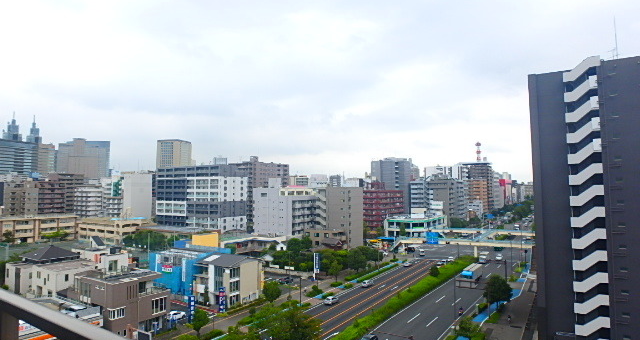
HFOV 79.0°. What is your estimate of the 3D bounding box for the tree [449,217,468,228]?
[{"bbox_3d":[80.118,31.059,224.946,11.000,8.500,9.000,-2,-3,19],"label":"tree"}]

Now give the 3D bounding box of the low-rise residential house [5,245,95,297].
[{"bbox_3d":[-68.917,25.986,100.479,24.500,8.200,11.500,-3,-4,34],"label":"low-rise residential house"}]

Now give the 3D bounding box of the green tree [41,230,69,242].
[{"bbox_3d":[-121.613,31.681,176.350,9.500,6.000,8.000,0,-4,0],"label":"green tree"}]

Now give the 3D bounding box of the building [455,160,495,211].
[{"bbox_3d":[131.555,19.094,327.000,23.500,49.000,29.000,-3,-4,33],"label":"building"}]

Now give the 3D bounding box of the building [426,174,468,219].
[{"bbox_3d":[81.919,21.531,245.958,13.300,34.000,46.000,-3,-4,33],"label":"building"}]

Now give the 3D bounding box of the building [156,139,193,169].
[{"bbox_3d":[-205.329,6.555,547.266,32.900,93.600,30.700,-1,-3,9],"label":"building"}]

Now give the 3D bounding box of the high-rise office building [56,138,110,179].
[{"bbox_3d":[-450.444,6.702,746.649,86.000,121.000,28.000,0,-3,-11],"label":"high-rise office building"}]

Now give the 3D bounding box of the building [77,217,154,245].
[{"bbox_3d":[-102.220,29.842,193.332,42.000,10.800,14.000,-3,-4,38],"label":"building"}]

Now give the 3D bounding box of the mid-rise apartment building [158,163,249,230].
[{"bbox_3d":[-62.162,17.140,204.293,50.000,37.000,20.000,-3,-3,34],"label":"mid-rise apartment building"}]

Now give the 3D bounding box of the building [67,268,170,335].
[{"bbox_3d":[-36.951,24.174,72.324,14.500,10.200,11.000,-3,-3,34],"label":"building"}]

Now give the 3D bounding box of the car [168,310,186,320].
[{"bbox_3d":[-28.042,28.596,76.789,1.620,1.500,3.700,-3,-3,34],"label":"car"}]

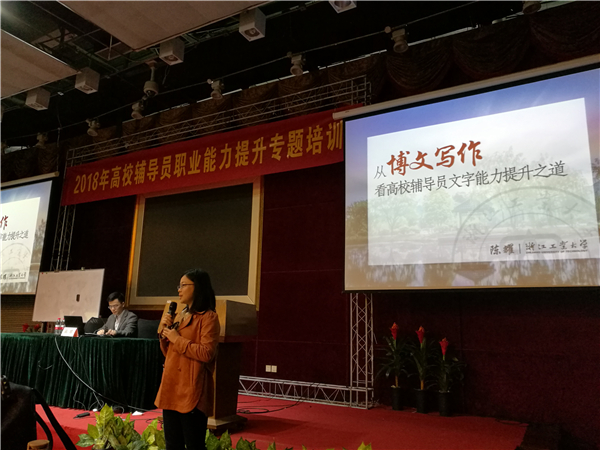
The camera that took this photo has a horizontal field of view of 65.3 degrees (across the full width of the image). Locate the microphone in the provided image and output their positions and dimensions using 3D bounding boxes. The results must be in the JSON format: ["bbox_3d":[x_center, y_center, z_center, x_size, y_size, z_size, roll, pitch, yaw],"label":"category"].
[{"bbox_3d":[-0.873,0.615,3.200,0.050,0.210,0.050,1,-13,30],"label":"microphone"}]

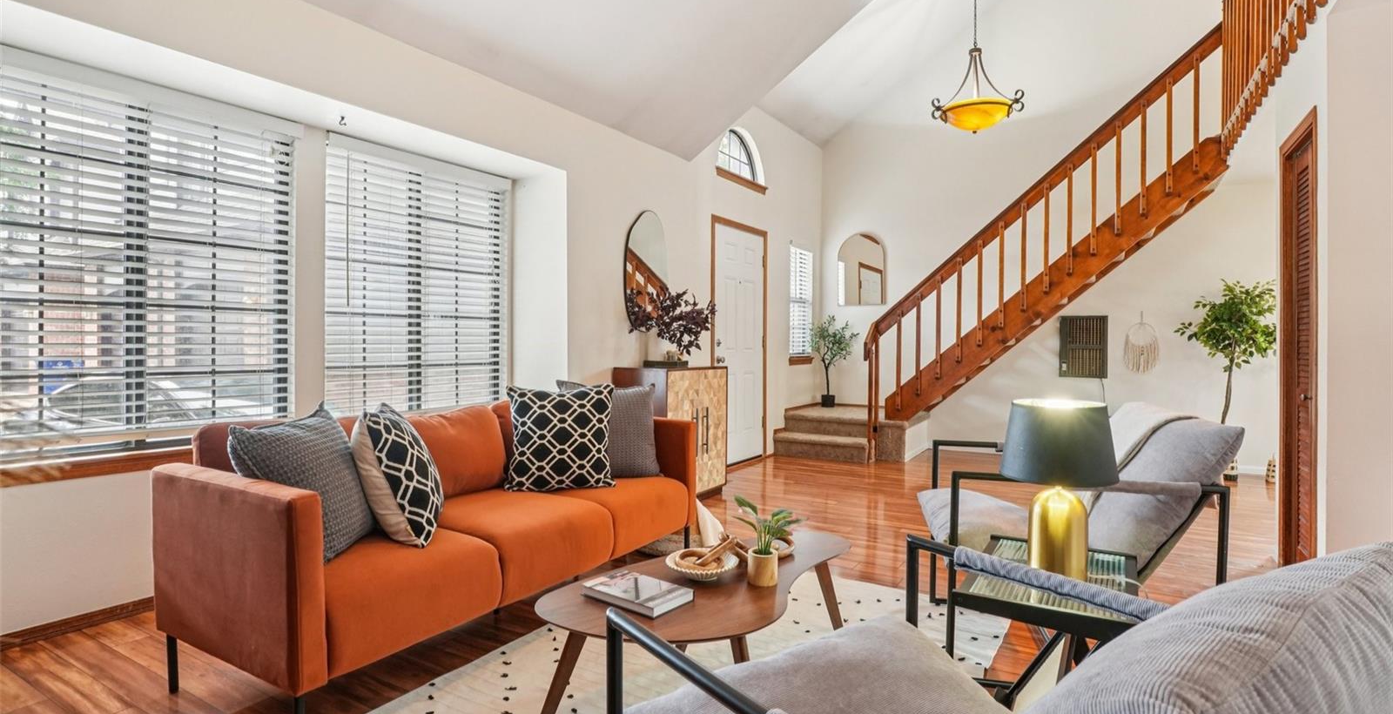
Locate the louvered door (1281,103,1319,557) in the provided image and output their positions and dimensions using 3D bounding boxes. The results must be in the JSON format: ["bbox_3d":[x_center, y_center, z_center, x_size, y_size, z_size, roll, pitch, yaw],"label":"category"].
[{"bbox_3d":[2.593,0.005,2.636,0.080,1.957,0.664,0,1,35],"label":"louvered door"}]

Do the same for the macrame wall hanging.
[{"bbox_3d":[3.751,-0.117,5.223,0.251,0.517,0.030,0,1,35],"label":"macrame wall hanging"}]

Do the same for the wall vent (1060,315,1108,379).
[{"bbox_3d":[3.409,-0.086,5.450,0.365,0.553,0.050,0,1,35],"label":"wall vent"}]

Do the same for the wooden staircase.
[{"bbox_3d":[2.820,-0.692,5.236,2.499,3.254,0.979,0,1,35],"label":"wooden staircase"}]

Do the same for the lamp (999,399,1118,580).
[{"bbox_3d":[0.836,0.315,1.430,0.276,0.412,0.276,0,1,35],"label":"lamp"}]

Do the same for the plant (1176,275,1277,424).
[{"bbox_3d":[4.088,0.177,4.740,0.700,1.530,0.680,0,1,35],"label":"plant"}]

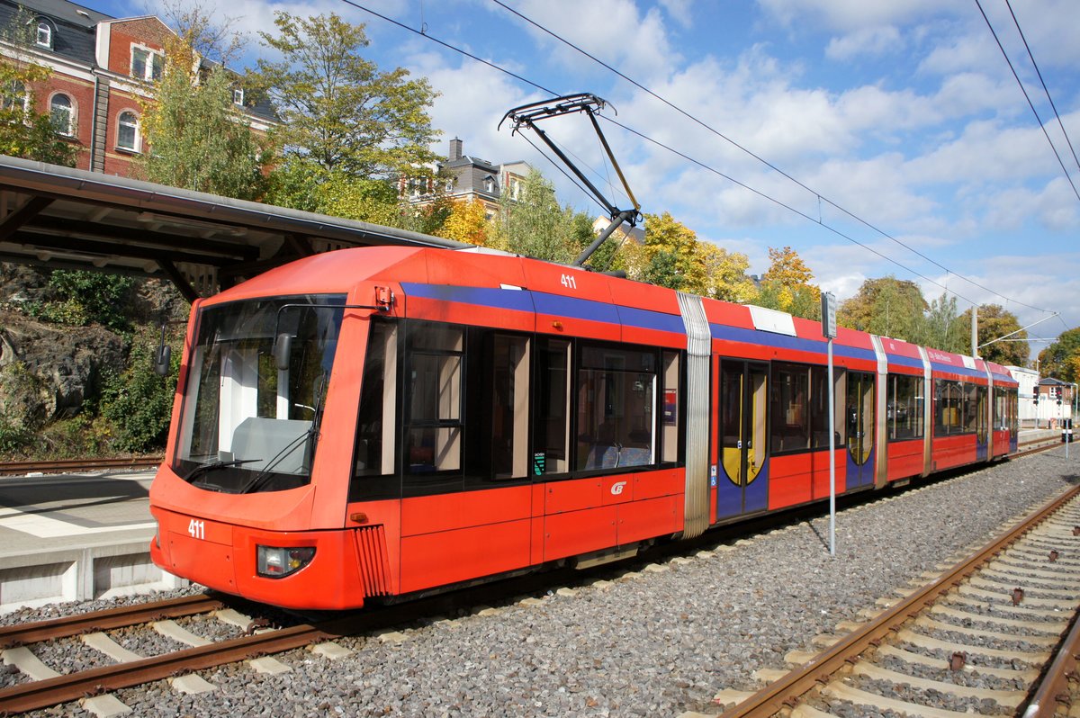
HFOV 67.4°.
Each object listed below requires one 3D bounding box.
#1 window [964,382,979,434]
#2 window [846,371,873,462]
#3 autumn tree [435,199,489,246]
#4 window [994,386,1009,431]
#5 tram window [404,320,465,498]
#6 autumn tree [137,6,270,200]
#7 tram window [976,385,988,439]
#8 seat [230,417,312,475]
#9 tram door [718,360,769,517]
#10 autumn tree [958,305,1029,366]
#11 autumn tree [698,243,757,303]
[{"bbox_3d":[12.134,1.398,22.883,0.080,1.470,1.831,-1,-4,40],"label":"window"},{"bbox_3d":[6.118,1.106,15.483,0.080,1.720,1.670,-1,-4,40],"label":"window"},{"bbox_3d":[-4.574,-6.455,47.000,3.200,5.600,3.300,-1,-4,40],"label":"autumn tree"},{"bbox_3d":[15.121,1.616,26.577,0.080,1.485,2.644,-1,-4,40],"label":"window"},{"bbox_3d":[-0.934,0.429,7.003,0.080,1.488,0.719,-1,-4,40],"label":"tram window"},{"bbox_3d":[-12.461,-8.791,30.000,4.800,8.800,4.900,-1,-4,40],"label":"autumn tree"},{"bbox_3d":[13.162,1.636,24.149,0.080,1.607,1.715,-1,-4,40],"label":"tram window"},{"bbox_3d":[-2.357,0.770,7.100,0.900,0.580,0.500,-1,-4,40],"label":"seat"},{"bbox_3d":[2.898,1.102,11.584,0.100,2.247,1.660,-1,-4,40],"label":"tram door"},{"bbox_3d":[51.310,-1.279,92.000,8.000,9.800,8.200,-1,-4,40],"label":"autumn tree"},{"bbox_3d":[13.846,-5.371,60.000,4.500,6.800,4.600,-1,-4,40],"label":"autumn tree"}]

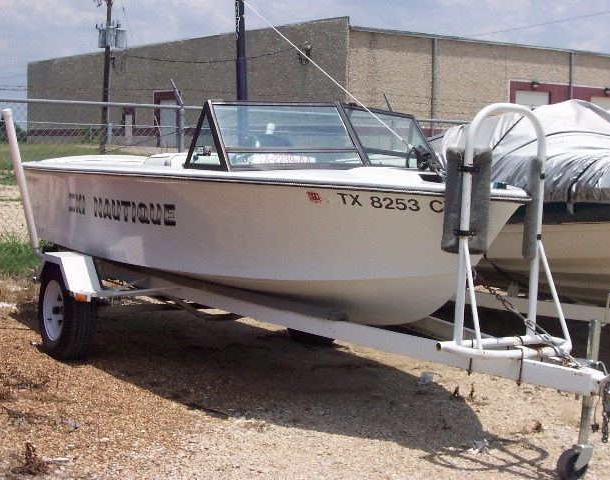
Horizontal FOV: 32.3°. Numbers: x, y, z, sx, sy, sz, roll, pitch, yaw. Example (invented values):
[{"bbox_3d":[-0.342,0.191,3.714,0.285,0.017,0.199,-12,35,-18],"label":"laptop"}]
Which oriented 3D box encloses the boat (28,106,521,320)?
[{"bbox_3d":[-0.350,-0.235,7.076,1.920,1.271,5.160,0,5,-32],"label":"boat"}]

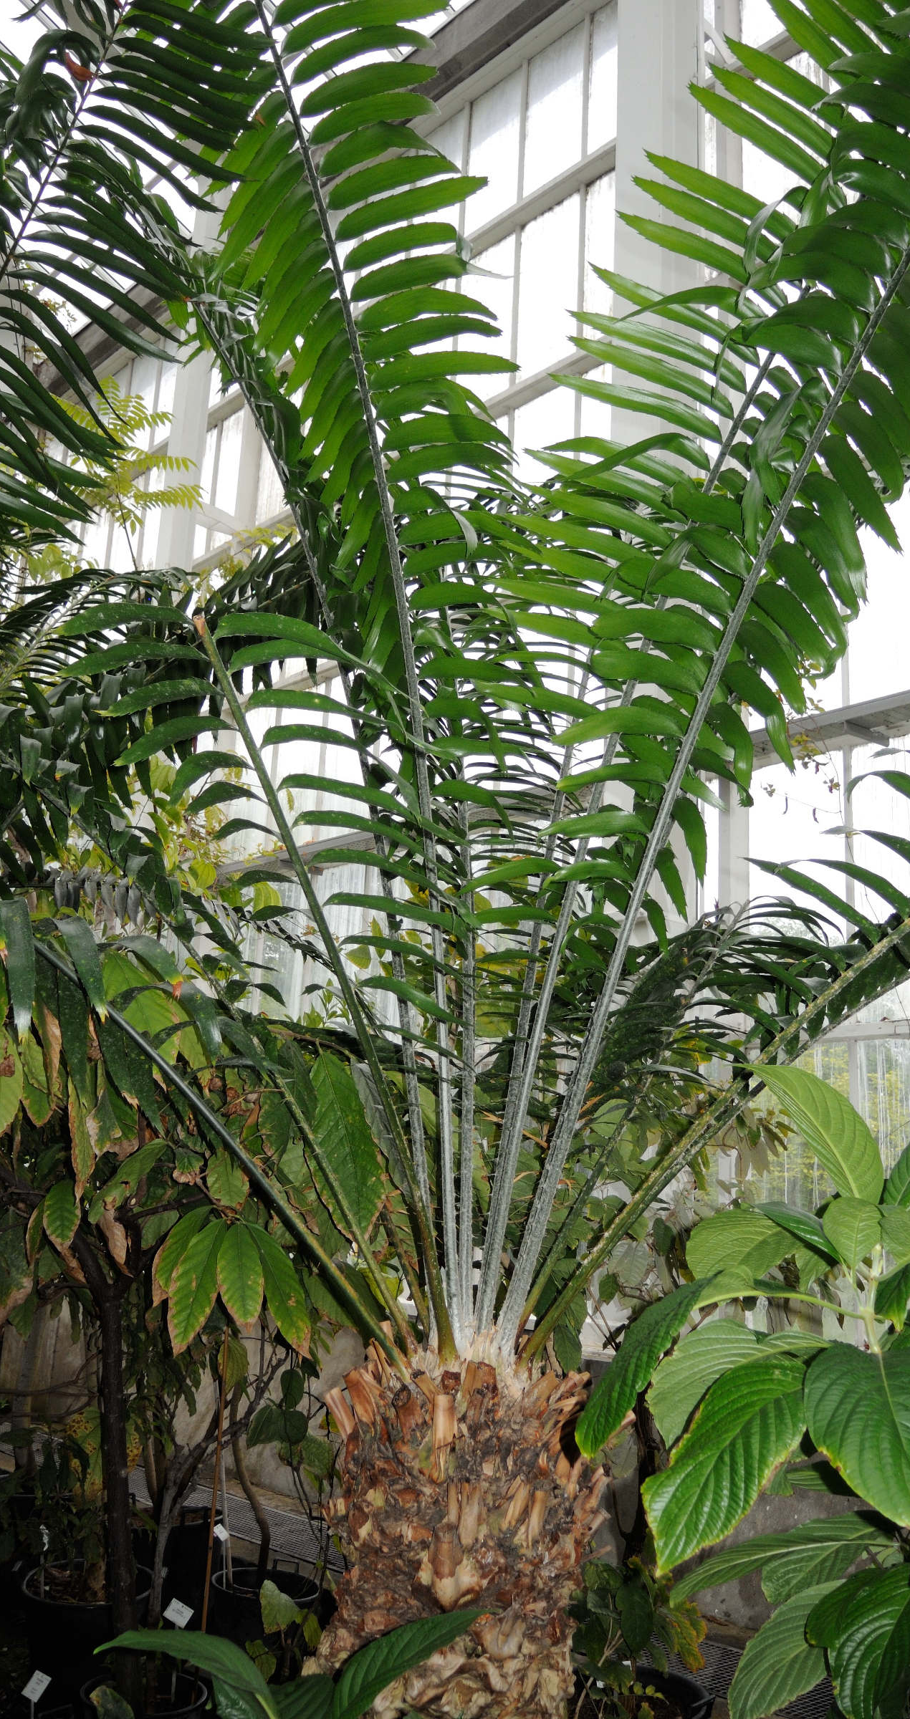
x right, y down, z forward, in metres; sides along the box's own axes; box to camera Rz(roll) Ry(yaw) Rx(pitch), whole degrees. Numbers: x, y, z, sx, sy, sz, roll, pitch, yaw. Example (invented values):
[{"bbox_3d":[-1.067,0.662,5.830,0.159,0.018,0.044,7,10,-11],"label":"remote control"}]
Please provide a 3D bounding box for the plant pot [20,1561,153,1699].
[{"bbox_3d":[-1.087,2.284,4.084,0.392,0.300,0.392,3,-14,0],"label":"plant pot"}]

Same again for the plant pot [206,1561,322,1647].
[{"bbox_3d":[-0.581,2.336,4.220,0.335,0.290,0.335,3,-14,0],"label":"plant pot"}]

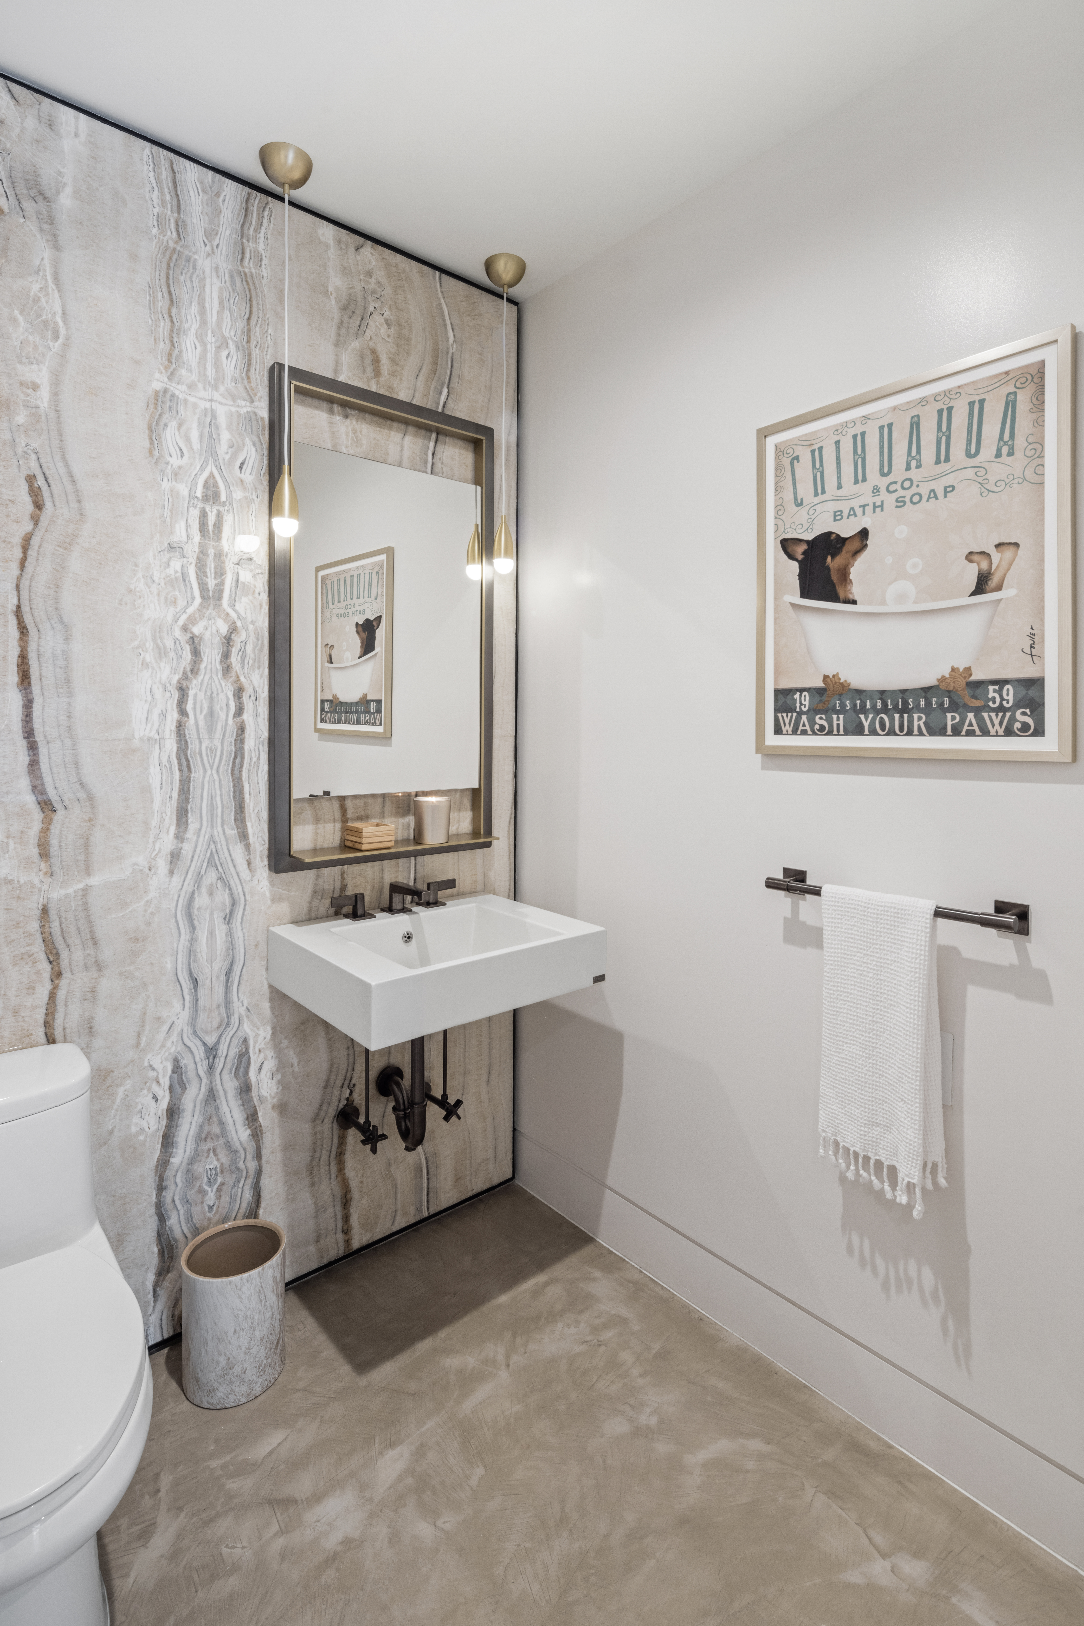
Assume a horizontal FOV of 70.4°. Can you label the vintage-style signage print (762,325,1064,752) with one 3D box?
[{"bbox_3d":[0.631,-0.432,1.377,0.027,0.655,0.540,-4,6,-42],"label":"vintage-style signage print"}]

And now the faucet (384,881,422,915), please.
[{"bbox_3d":[-0.334,0.211,1.888,0.050,0.072,0.147,-4,6,-39],"label":"faucet"}]

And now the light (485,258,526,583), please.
[{"bbox_3d":[-0.097,-1.027,2.016,0.111,0.800,0.111,0,5,0],"label":"light"}]

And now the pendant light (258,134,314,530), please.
[{"bbox_3d":[-0.543,-0.987,1.632,0.112,0.800,0.112,-4,6,-39],"label":"pendant light"}]

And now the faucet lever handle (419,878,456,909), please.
[{"bbox_3d":[-0.266,0.206,1.997,0.098,0.056,0.050,-4,6,-39],"label":"faucet lever handle"}]

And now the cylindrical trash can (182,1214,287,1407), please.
[{"bbox_3d":[-0.622,0.999,1.553,0.195,0.240,0.195,0,5,0],"label":"cylindrical trash can"}]

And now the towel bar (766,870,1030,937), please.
[{"bbox_3d":[0.606,0.156,1.363,0.083,0.050,0.435,-4,6,-42],"label":"towel bar"}]

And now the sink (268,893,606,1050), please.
[{"bbox_3d":[-0.232,0.326,1.740,0.594,0.127,0.482,-4,6,-39],"label":"sink"}]

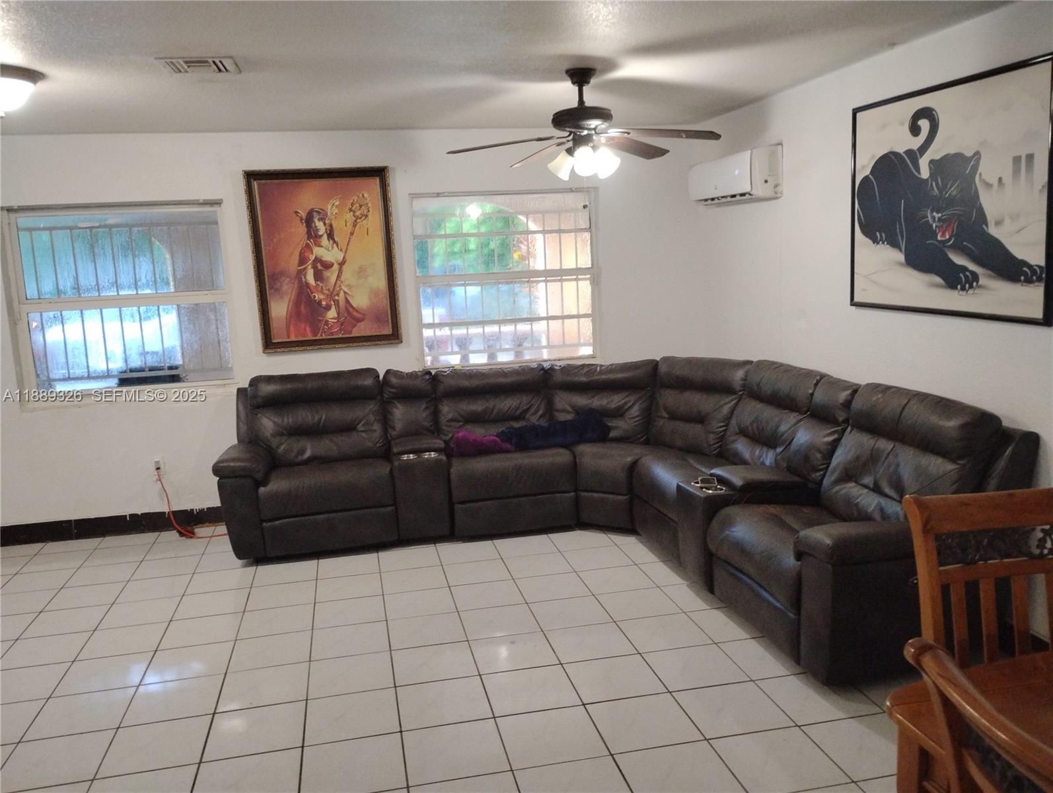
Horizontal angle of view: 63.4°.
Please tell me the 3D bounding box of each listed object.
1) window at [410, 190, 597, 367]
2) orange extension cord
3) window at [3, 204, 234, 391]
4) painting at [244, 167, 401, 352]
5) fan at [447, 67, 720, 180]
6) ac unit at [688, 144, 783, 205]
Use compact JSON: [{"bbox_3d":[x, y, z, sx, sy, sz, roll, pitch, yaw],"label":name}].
[{"bbox_3d":[-0.130,-0.788,5.765,1.235,1.145,0.090,-4,9,-12],"label":"window"},{"bbox_3d":[-2.118,0.672,5.373,0.430,0.400,0.280,-4,9,-12],"label":"orange extension cord"},{"bbox_3d":[-2.470,-0.611,5.284,1.220,1.130,0.090,-4,9,-12],"label":"window"},{"bbox_3d":[-1.285,-0.873,5.455,0.885,1.140,0.045,-4,9,-12],"label":"painting"},{"bbox_3d":[0.269,-1.299,4.089,1.300,0.510,1.300,-4,9,-12],"label":"fan"},{"bbox_3d":[1.255,-1.318,5.192,0.200,0.295,0.860,-5,9,-13],"label":"ac unit"}]

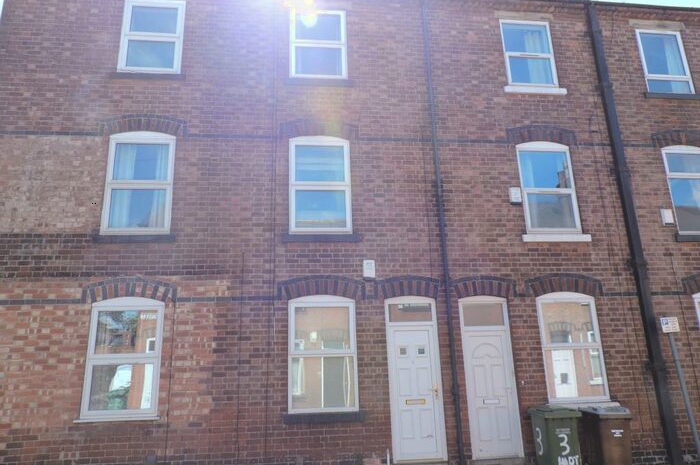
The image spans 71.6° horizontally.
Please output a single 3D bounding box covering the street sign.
[{"bbox_3d":[5.151,1.492,7.807,0.294,0.240,0.050,0,-15,-6],"label":"street sign"}]

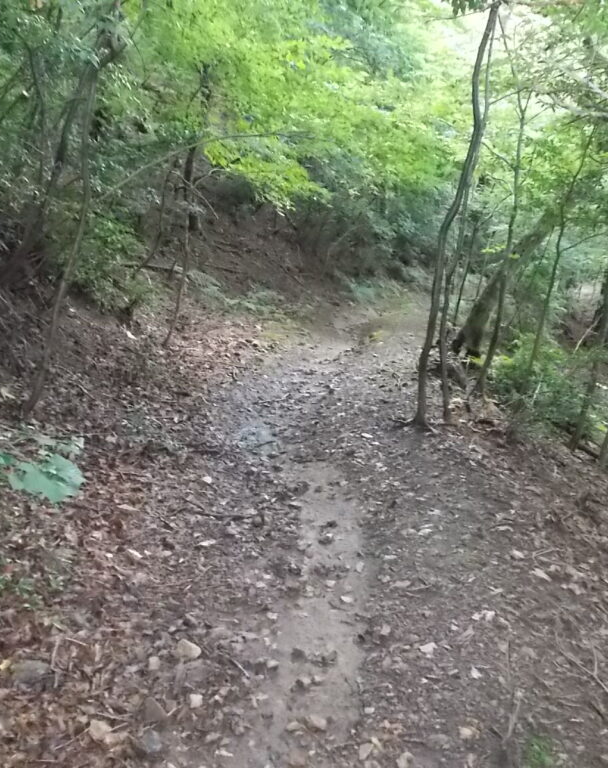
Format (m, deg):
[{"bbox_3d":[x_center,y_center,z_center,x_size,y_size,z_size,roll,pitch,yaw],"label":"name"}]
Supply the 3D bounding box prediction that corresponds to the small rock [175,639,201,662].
[{"bbox_3d":[-0.389,0.899,2.600,0.085,0.052,0.065,1,13,-8],"label":"small rock"}]

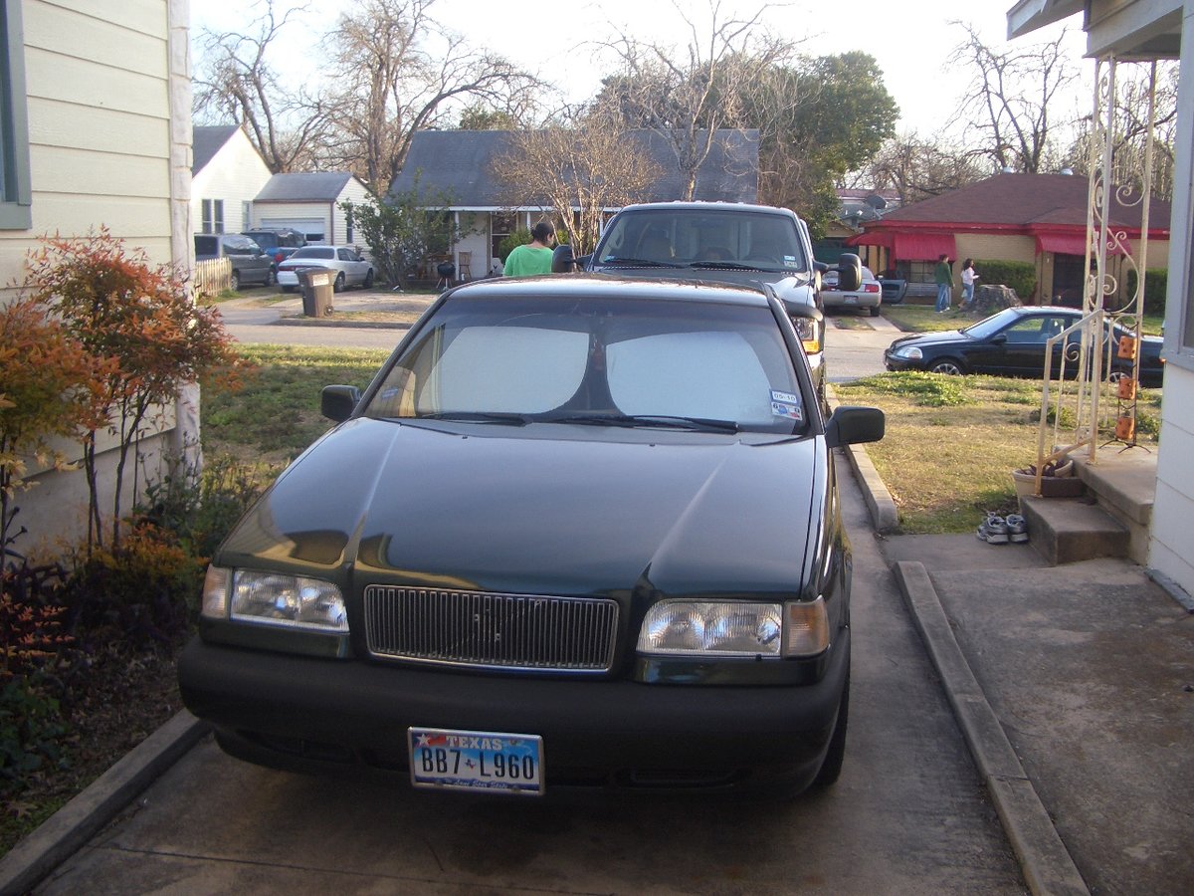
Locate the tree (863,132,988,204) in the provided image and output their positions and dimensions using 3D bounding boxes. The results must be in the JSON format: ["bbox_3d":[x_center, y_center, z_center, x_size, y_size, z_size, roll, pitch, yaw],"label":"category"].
[{"bbox_3d":[16.514,-12.177,60.807,6.500,7.250,6.200,1,10,7],"label":"tree"}]

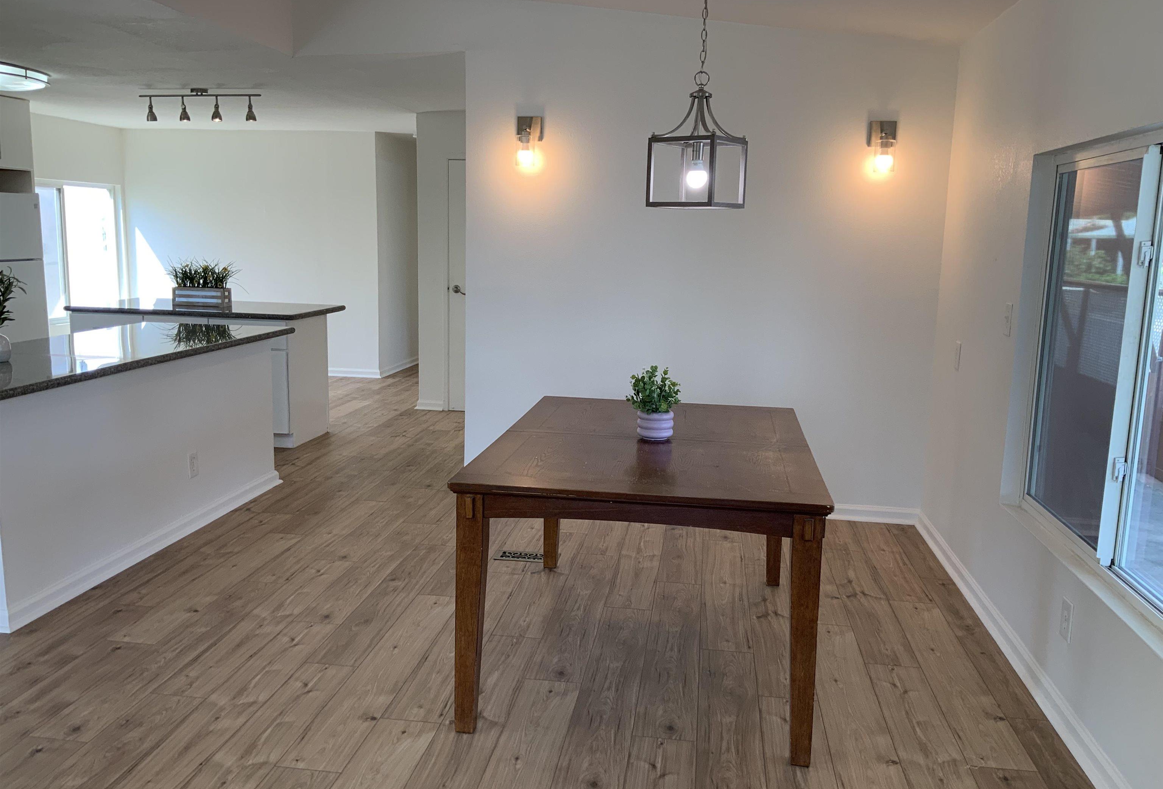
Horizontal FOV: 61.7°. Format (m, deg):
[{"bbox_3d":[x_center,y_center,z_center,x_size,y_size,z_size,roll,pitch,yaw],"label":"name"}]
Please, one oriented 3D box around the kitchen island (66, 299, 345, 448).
[{"bbox_3d":[-2.682,-0.149,6.914,1.570,0.880,0.640,3,9,8],"label":"kitchen island"}]

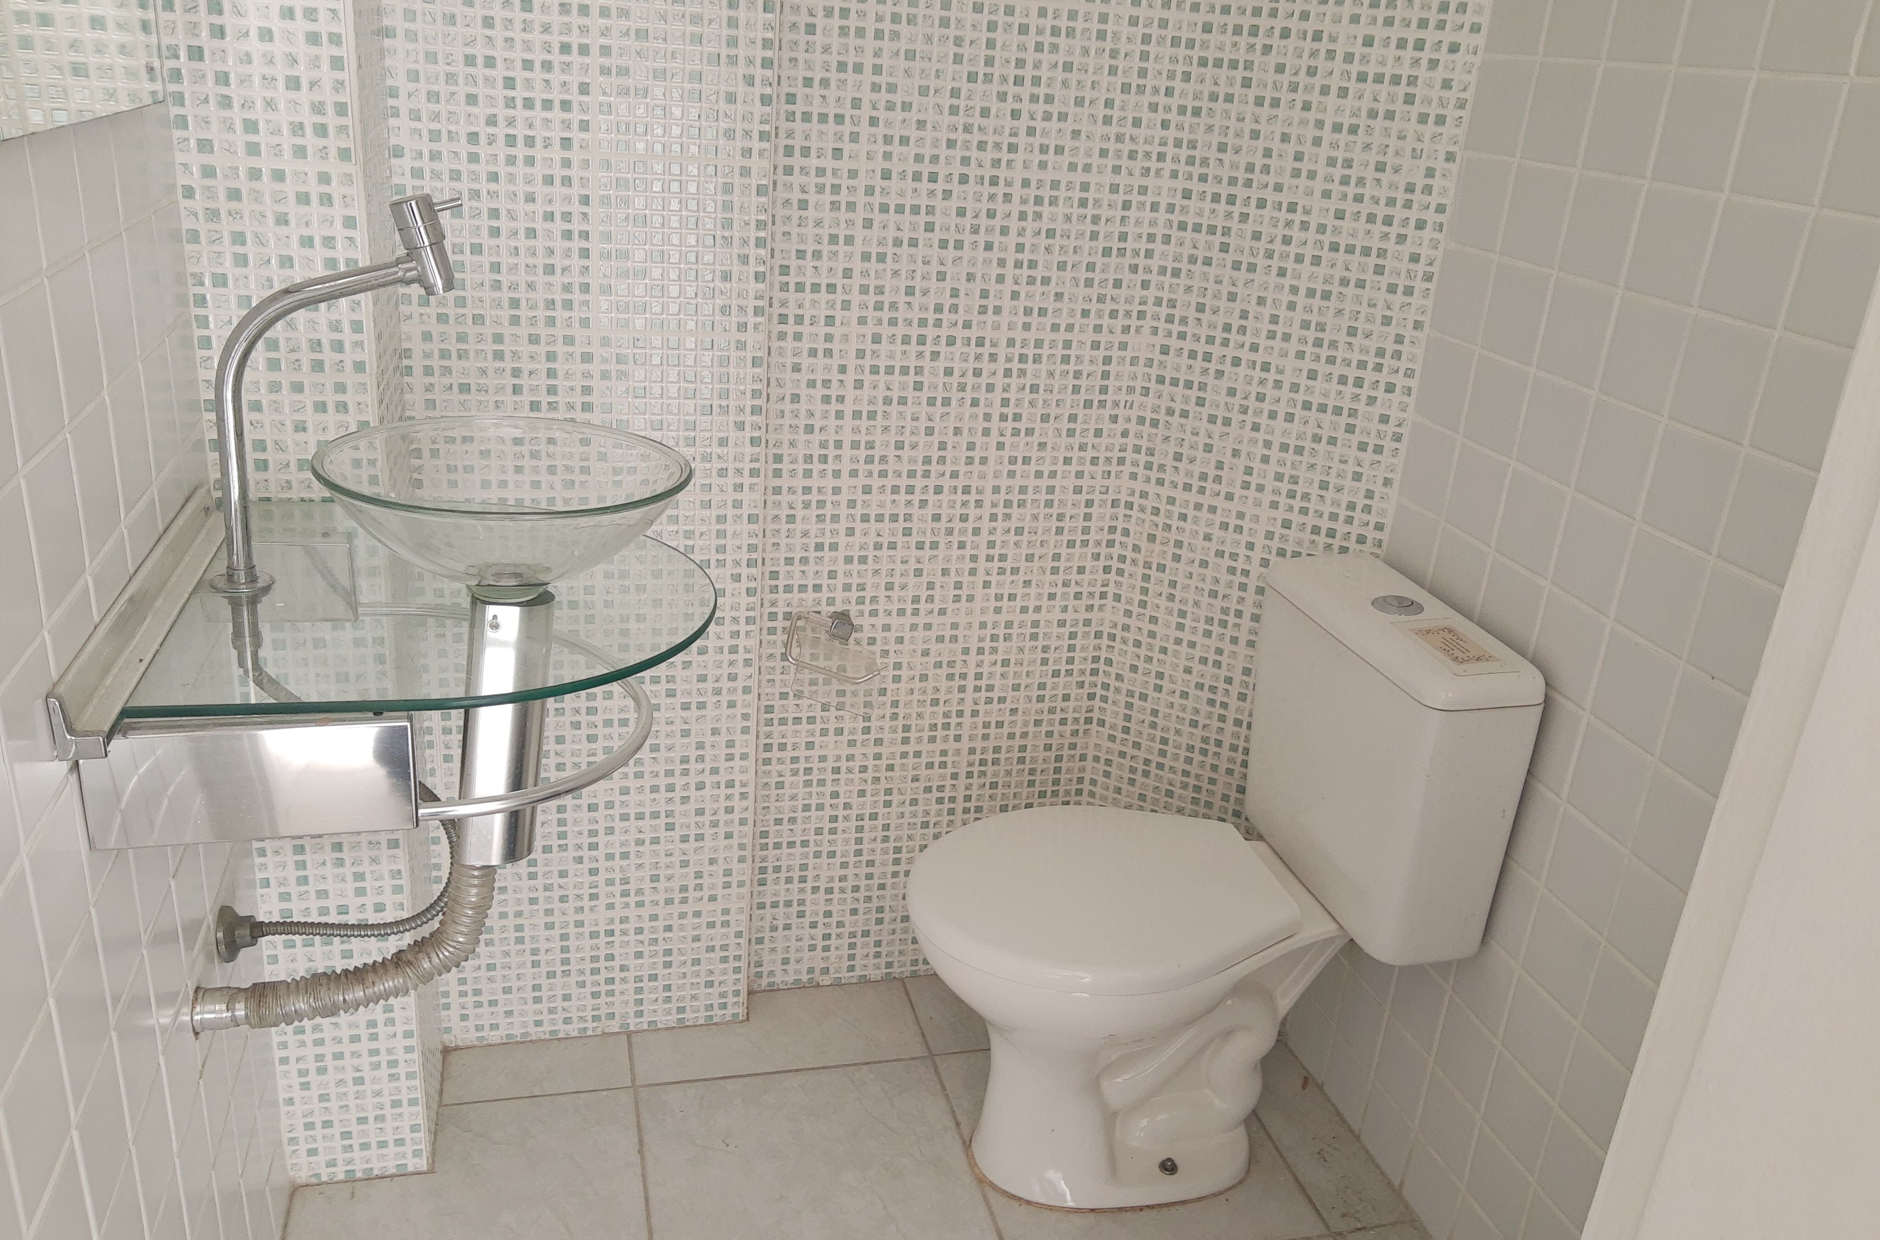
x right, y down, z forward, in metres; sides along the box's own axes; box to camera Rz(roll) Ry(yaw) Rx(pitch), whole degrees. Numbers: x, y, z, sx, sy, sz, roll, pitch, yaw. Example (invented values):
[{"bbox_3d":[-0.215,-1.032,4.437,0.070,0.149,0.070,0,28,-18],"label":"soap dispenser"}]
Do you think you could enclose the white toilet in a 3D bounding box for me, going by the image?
[{"bbox_3d":[0.272,0.343,1.738,0.638,0.756,0.396,-1,22,-15],"label":"white toilet"}]

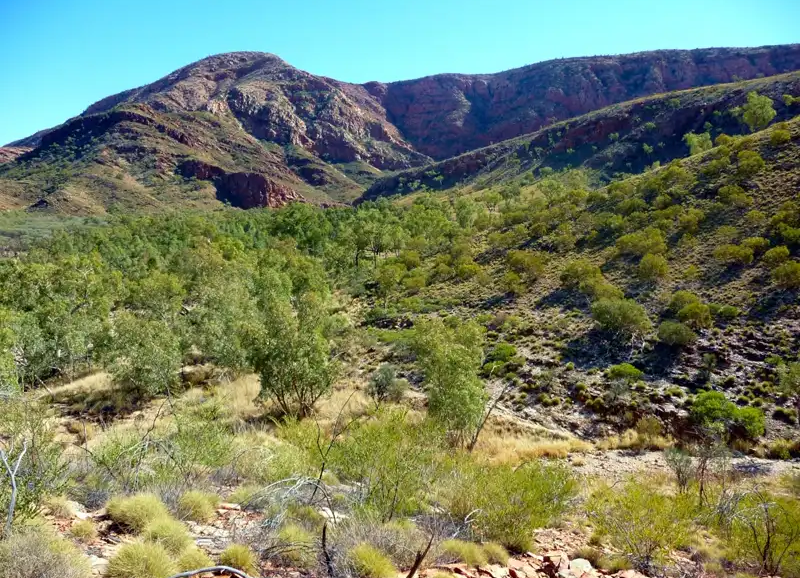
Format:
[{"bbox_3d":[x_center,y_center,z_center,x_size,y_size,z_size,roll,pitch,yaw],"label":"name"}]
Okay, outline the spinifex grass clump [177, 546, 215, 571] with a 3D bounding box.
[{"bbox_3d":[-2.054,2.707,6.500,0.382,0.219,0.363,0,7,0],"label":"spinifex grass clump"}]

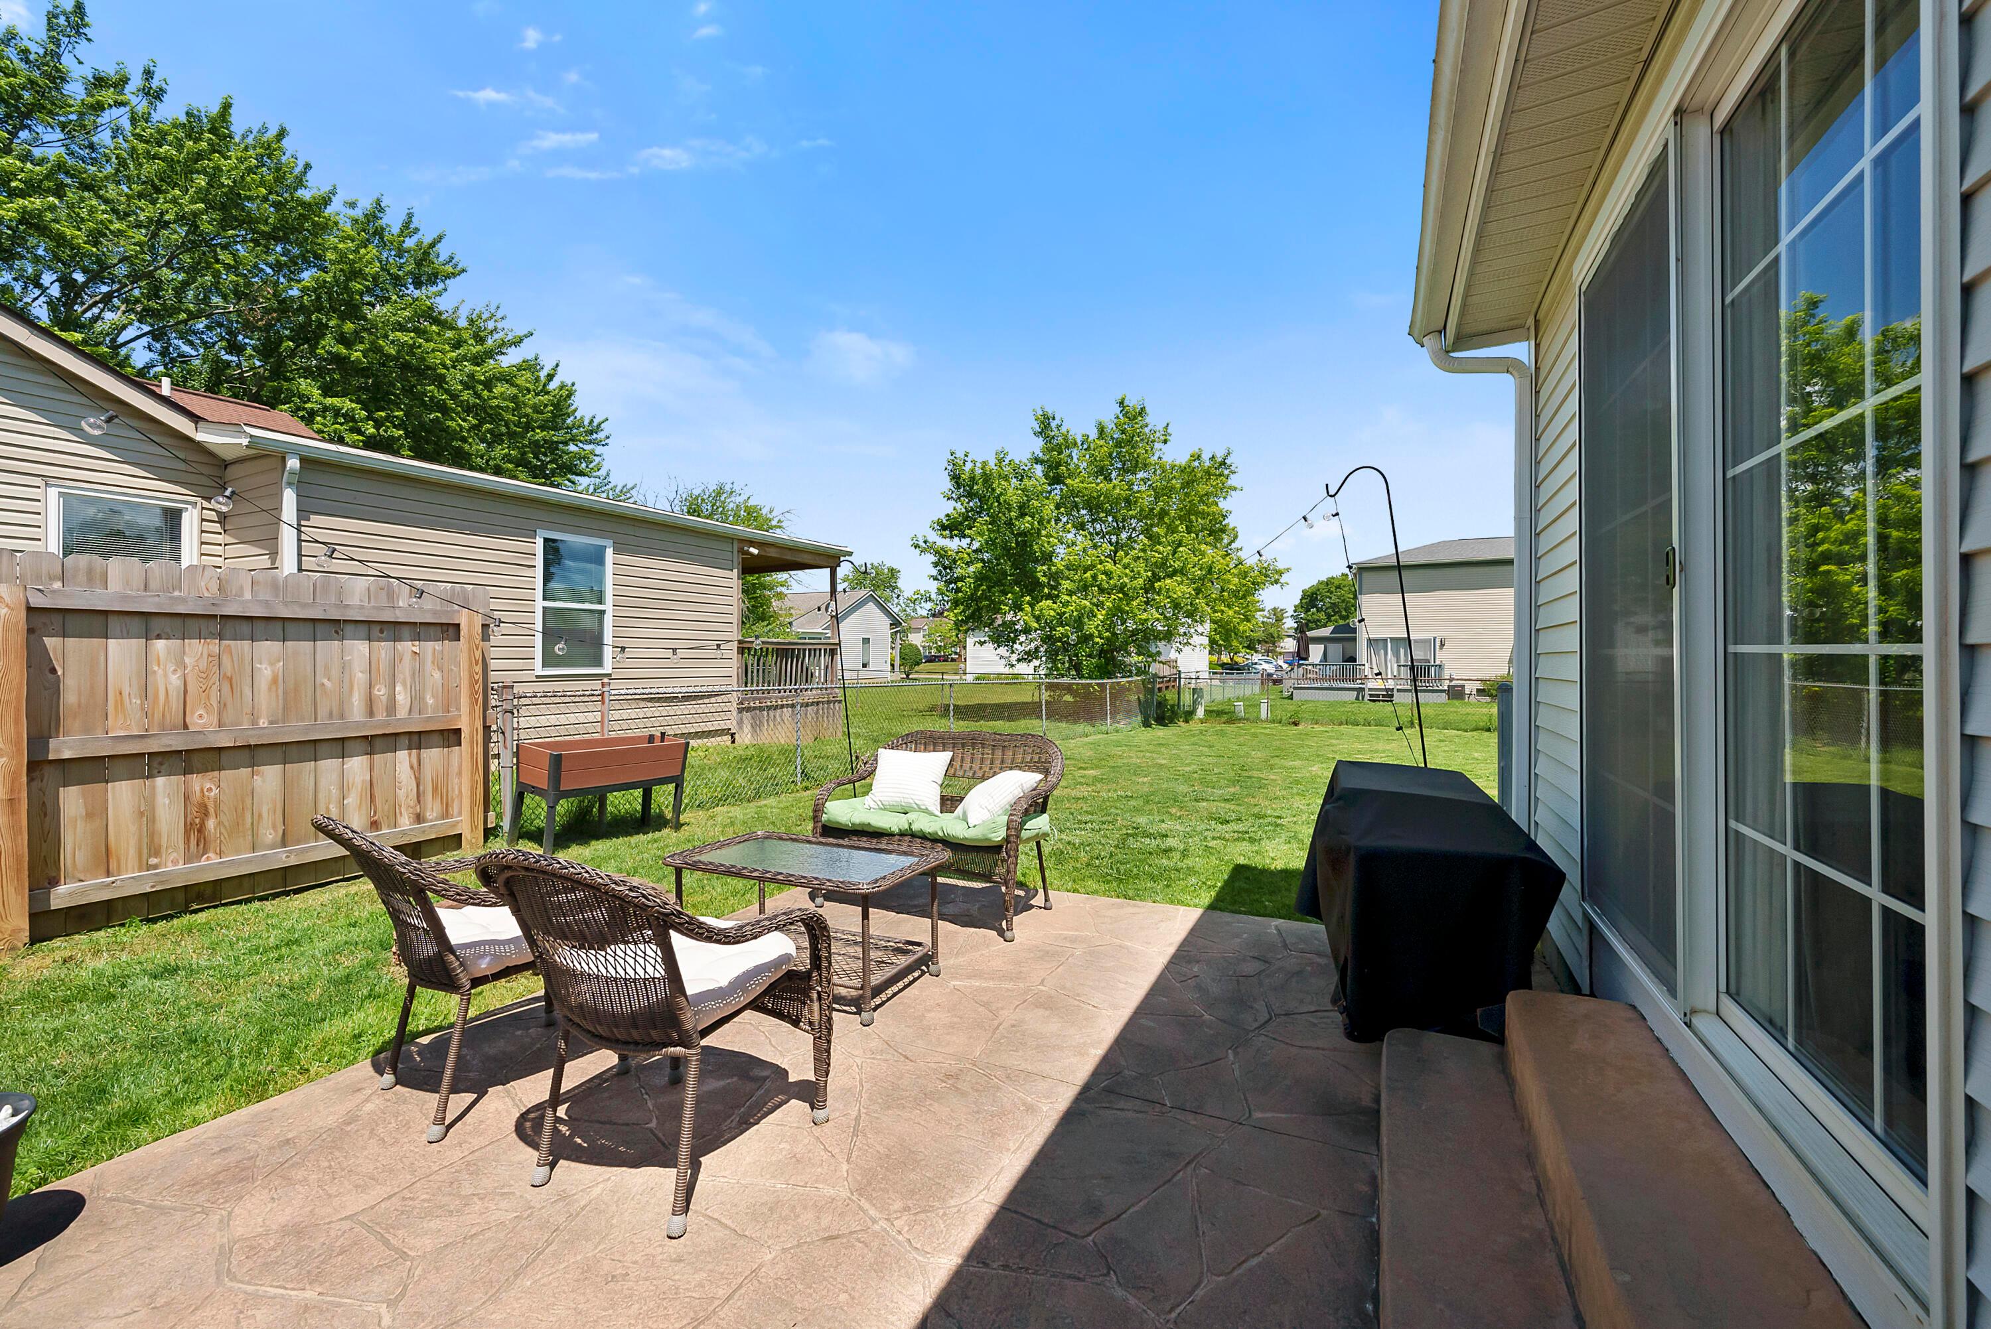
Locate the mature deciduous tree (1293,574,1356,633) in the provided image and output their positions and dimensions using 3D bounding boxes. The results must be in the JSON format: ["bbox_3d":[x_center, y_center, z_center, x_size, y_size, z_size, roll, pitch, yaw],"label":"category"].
[{"bbox_3d":[29.000,-2.700,61.000,7.800,9.200,7.600,0,1,0],"label":"mature deciduous tree"}]

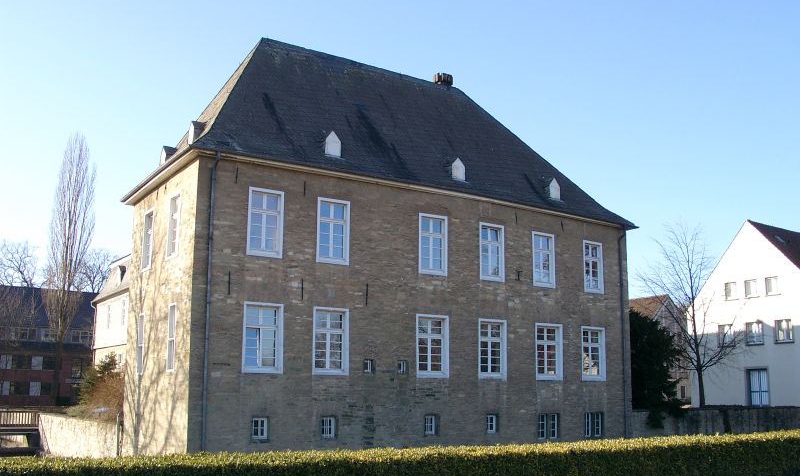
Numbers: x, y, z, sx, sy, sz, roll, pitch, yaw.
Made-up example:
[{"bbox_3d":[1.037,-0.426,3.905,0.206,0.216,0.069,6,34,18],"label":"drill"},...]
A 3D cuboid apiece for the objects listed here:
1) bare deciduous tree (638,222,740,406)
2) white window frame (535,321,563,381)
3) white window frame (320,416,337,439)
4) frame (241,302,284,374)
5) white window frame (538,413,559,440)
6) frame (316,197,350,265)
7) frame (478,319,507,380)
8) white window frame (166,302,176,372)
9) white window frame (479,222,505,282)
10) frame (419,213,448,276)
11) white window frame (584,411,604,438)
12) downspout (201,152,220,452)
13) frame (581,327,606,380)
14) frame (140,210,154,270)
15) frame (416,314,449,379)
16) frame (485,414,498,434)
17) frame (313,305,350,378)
[{"bbox_3d":[15.527,4.196,42.000,5.345,9.968,5.078,1,-11,0],"label":"bare deciduous tree"},{"bbox_3d":[5.649,4.340,29.893,1.420,2.132,0.190,8,-14,-33],"label":"white window frame"},{"bbox_3d":[-2.300,6.129,25.424,0.550,0.670,0.150,8,-13,-32],"label":"white window frame"},{"bbox_3d":[-4.085,2.996,23.426,1.285,2.085,0.200,8,-13,-32],"label":"frame"},{"bbox_3d":[5.433,6.937,28.952,0.989,0.937,0.120,8,-13,-32],"label":"white window frame"},{"bbox_3d":[-2.156,-0.192,25.277,1.178,2.116,0.200,8,-13,-32],"label":"frame"},{"bbox_3d":[3.458,4.199,29.572,1.356,2.192,0.200,8,-13,-32],"label":"frame"},{"bbox_3d":[-6.758,2.980,23.487,0.170,2.030,0.708,8,-14,-33],"label":"white window frame"},{"bbox_3d":[3.381,0.555,29.092,1.180,2.134,0.190,8,-14,-33],"label":"white window frame"},{"bbox_3d":[1.137,0.252,27.333,1.204,2.123,0.200,8,-13,-32],"label":"frame"},{"bbox_3d":[7.870,7.594,31.928,0.930,0.980,0.170,8,-13,-32],"label":"white window frame"},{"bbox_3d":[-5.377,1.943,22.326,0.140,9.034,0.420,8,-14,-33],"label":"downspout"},{"bbox_3d":[7.530,4.527,30.682,1.307,2.103,0.200,8,-13,-32],"label":"frame"},{"bbox_3d":[-8.479,0.089,26.671,0.170,2.086,1.117,8,-14,-33],"label":"frame"},{"bbox_3d":[1.092,3.717,26.861,1.368,2.124,0.190,8,-14,-33],"label":"frame"},{"bbox_3d":[3.181,6.539,27.564,0.560,0.668,0.120,8,-13,-32],"label":"frame"},{"bbox_3d":[-2.180,3.243,24.617,1.262,2.087,0.200,8,-13,-32],"label":"frame"}]

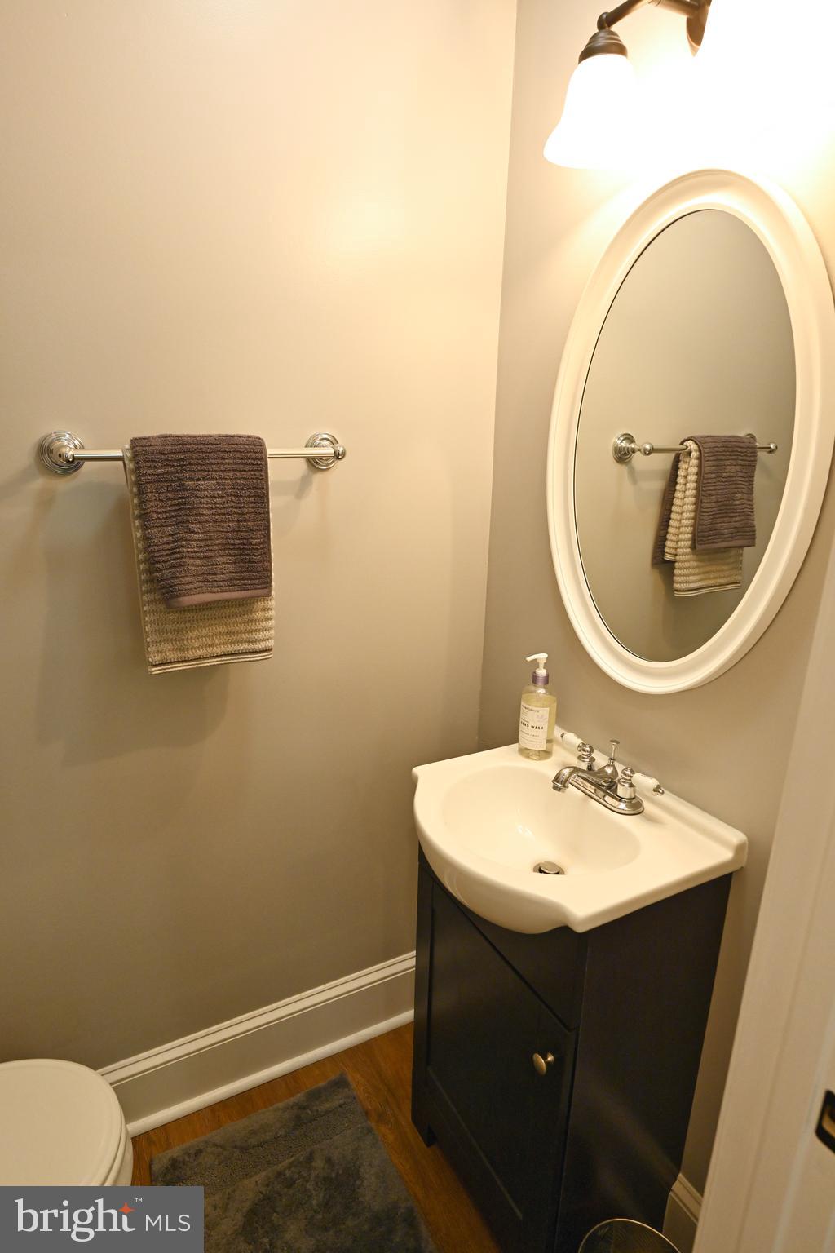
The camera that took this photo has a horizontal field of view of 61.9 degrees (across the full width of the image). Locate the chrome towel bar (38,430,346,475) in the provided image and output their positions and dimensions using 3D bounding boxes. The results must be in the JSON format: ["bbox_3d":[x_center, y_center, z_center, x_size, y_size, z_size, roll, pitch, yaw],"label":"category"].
[{"bbox_3d":[-0.364,-0.305,1.222,0.529,0.073,0.100,-7,18,-28],"label":"chrome towel bar"}]

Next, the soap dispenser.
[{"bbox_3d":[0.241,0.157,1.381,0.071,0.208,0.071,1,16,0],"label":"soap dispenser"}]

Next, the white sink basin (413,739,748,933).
[{"bbox_3d":[0.219,0.365,1.205,0.420,0.150,0.470,-7,18,-28],"label":"white sink basin"}]

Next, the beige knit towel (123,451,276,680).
[{"bbox_3d":[-0.379,-0.127,1.231,0.236,0.393,0.075,-7,18,-28],"label":"beige knit towel"}]

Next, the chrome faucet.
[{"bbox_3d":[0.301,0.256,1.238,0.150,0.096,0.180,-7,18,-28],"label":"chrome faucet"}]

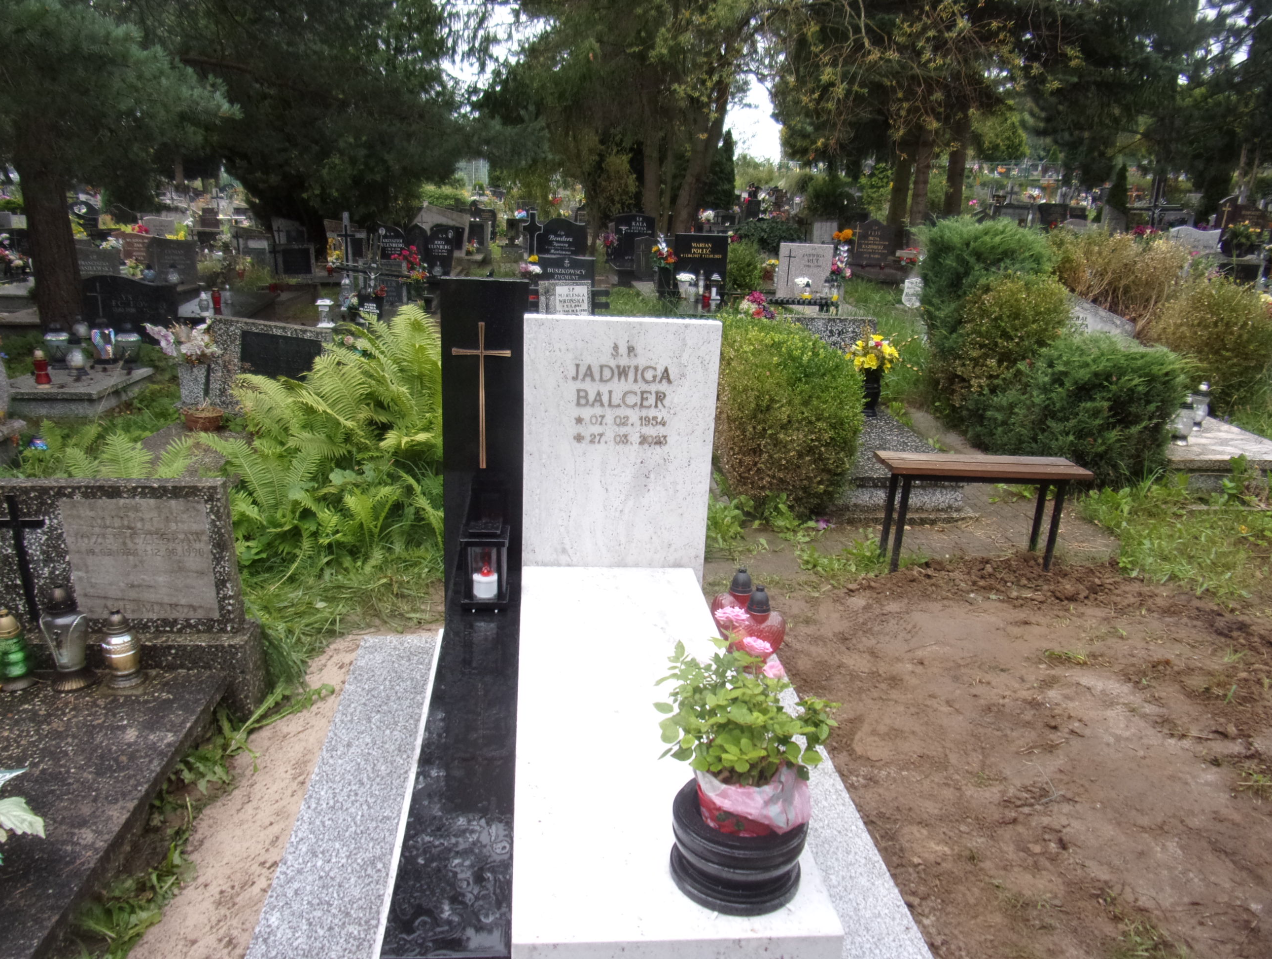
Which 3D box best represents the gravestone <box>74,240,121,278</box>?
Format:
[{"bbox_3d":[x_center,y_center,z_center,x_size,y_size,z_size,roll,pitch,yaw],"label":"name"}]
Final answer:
[{"bbox_3d":[-6.538,-2.572,10.700,0.550,0.520,0.090,-1,17,-12],"label":"gravestone"}]

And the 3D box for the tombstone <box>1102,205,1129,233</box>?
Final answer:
[{"bbox_3d":[9.185,-4.971,17.000,0.470,0.600,0.140,1,18,-4],"label":"tombstone"}]

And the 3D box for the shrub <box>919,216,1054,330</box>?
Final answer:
[{"bbox_3d":[3.019,-1.597,7.600,1.050,1.220,1.000,1,18,-5],"label":"shrub"}]

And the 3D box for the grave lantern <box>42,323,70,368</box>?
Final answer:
[{"bbox_3d":[-3.986,-0.914,6.100,0.170,0.310,0.170,1,18,-5],"label":"grave lantern"}]

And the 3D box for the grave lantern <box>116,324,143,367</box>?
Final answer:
[{"bbox_3d":[-3.034,-0.797,5.300,0.150,0.265,0.150,3,17,0],"label":"grave lantern"}]

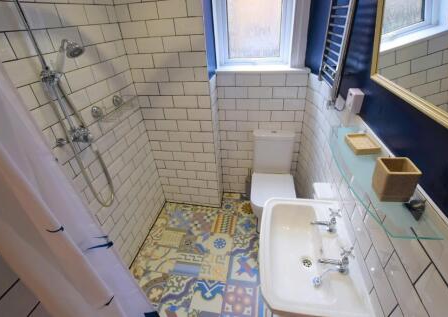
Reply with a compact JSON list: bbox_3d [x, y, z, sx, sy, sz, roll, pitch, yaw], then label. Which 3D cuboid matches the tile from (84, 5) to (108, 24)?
[{"bbox_3d":[-0.815,-0.926,1.279,0.010,0.100,0.200,3,34,10],"label":"tile"}]

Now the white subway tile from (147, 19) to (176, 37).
[{"bbox_3d":[-0.424,-0.881,1.343,0.200,0.100,0.010,2,34,7],"label":"white subway tile"}]

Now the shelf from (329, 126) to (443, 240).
[{"bbox_3d":[0.449,0.033,0.640,0.136,0.010,0.510,3,34,10],"label":"shelf"}]

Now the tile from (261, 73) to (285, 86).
[{"bbox_3d":[0.404,-0.641,1.619,0.200,0.100,0.010,3,34,10],"label":"tile"}]

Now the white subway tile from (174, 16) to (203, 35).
[{"bbox_3d":[-0.229,-0.877,1.319,0.200,0.100,0.010,2,34,7],"label":"white subway tile"}]

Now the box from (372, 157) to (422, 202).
[{"bbox_3d":[0.521,0.068,0.611,0.083,0.098,0.078,2,34,7],"label":"box"}]

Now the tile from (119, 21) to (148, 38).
[{"bbox_3d":[-0.648,-0.924,1.431,0.200,0.100,0.010,3,34,10],"label":"tile"}]

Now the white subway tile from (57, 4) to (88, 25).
[{"bbox_3d":[-0.860,-0.813,1.131,0.010,0.100,0.200,3,34,10],"label":"white subway tile"}]

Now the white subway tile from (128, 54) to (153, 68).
[{"bbox_3d":[-0.615,-0.724,1.480,0.200,0.100,0.010,2,34,7],"label":"white subway tile"}]

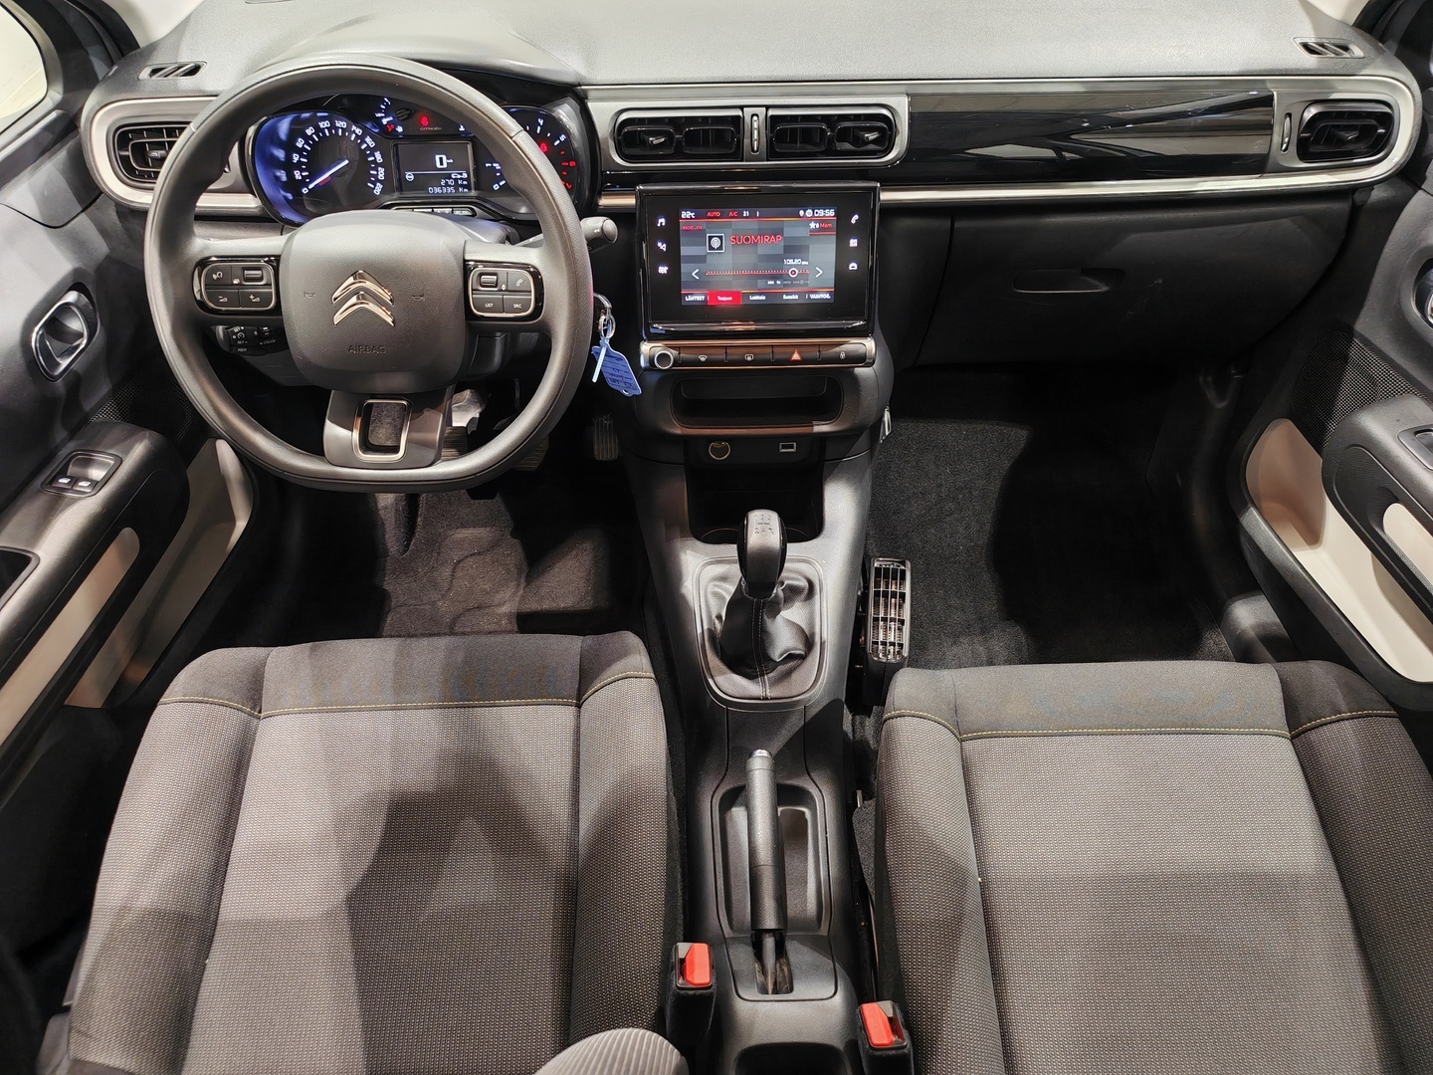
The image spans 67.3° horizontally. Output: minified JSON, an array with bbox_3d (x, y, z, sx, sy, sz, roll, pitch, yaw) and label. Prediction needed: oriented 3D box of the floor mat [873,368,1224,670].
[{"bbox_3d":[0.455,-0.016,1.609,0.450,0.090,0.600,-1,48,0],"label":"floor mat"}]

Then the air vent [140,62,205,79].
[{"bbox_3d":[-0.539,-0.463,1.067,0.056,0.014,0.036,-1,48,0],"label":"air vent"}]

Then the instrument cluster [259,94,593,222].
[{"bbox_3d":[-0.298,-0.380,1.086,0.325,0.125,0.085,-1,20,0],"label":"instrument cluster"}]

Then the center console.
[{"bbox_3d":[0.048,0.104,0.971,0.270,0.600,0.840,-1,38,0],"label":"center console"}]

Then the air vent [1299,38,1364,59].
[{"bbox_3d":[0.612,-0.487,1.073,0.056,0.014,0.036,-1,48,0],"label":"air vent"}]

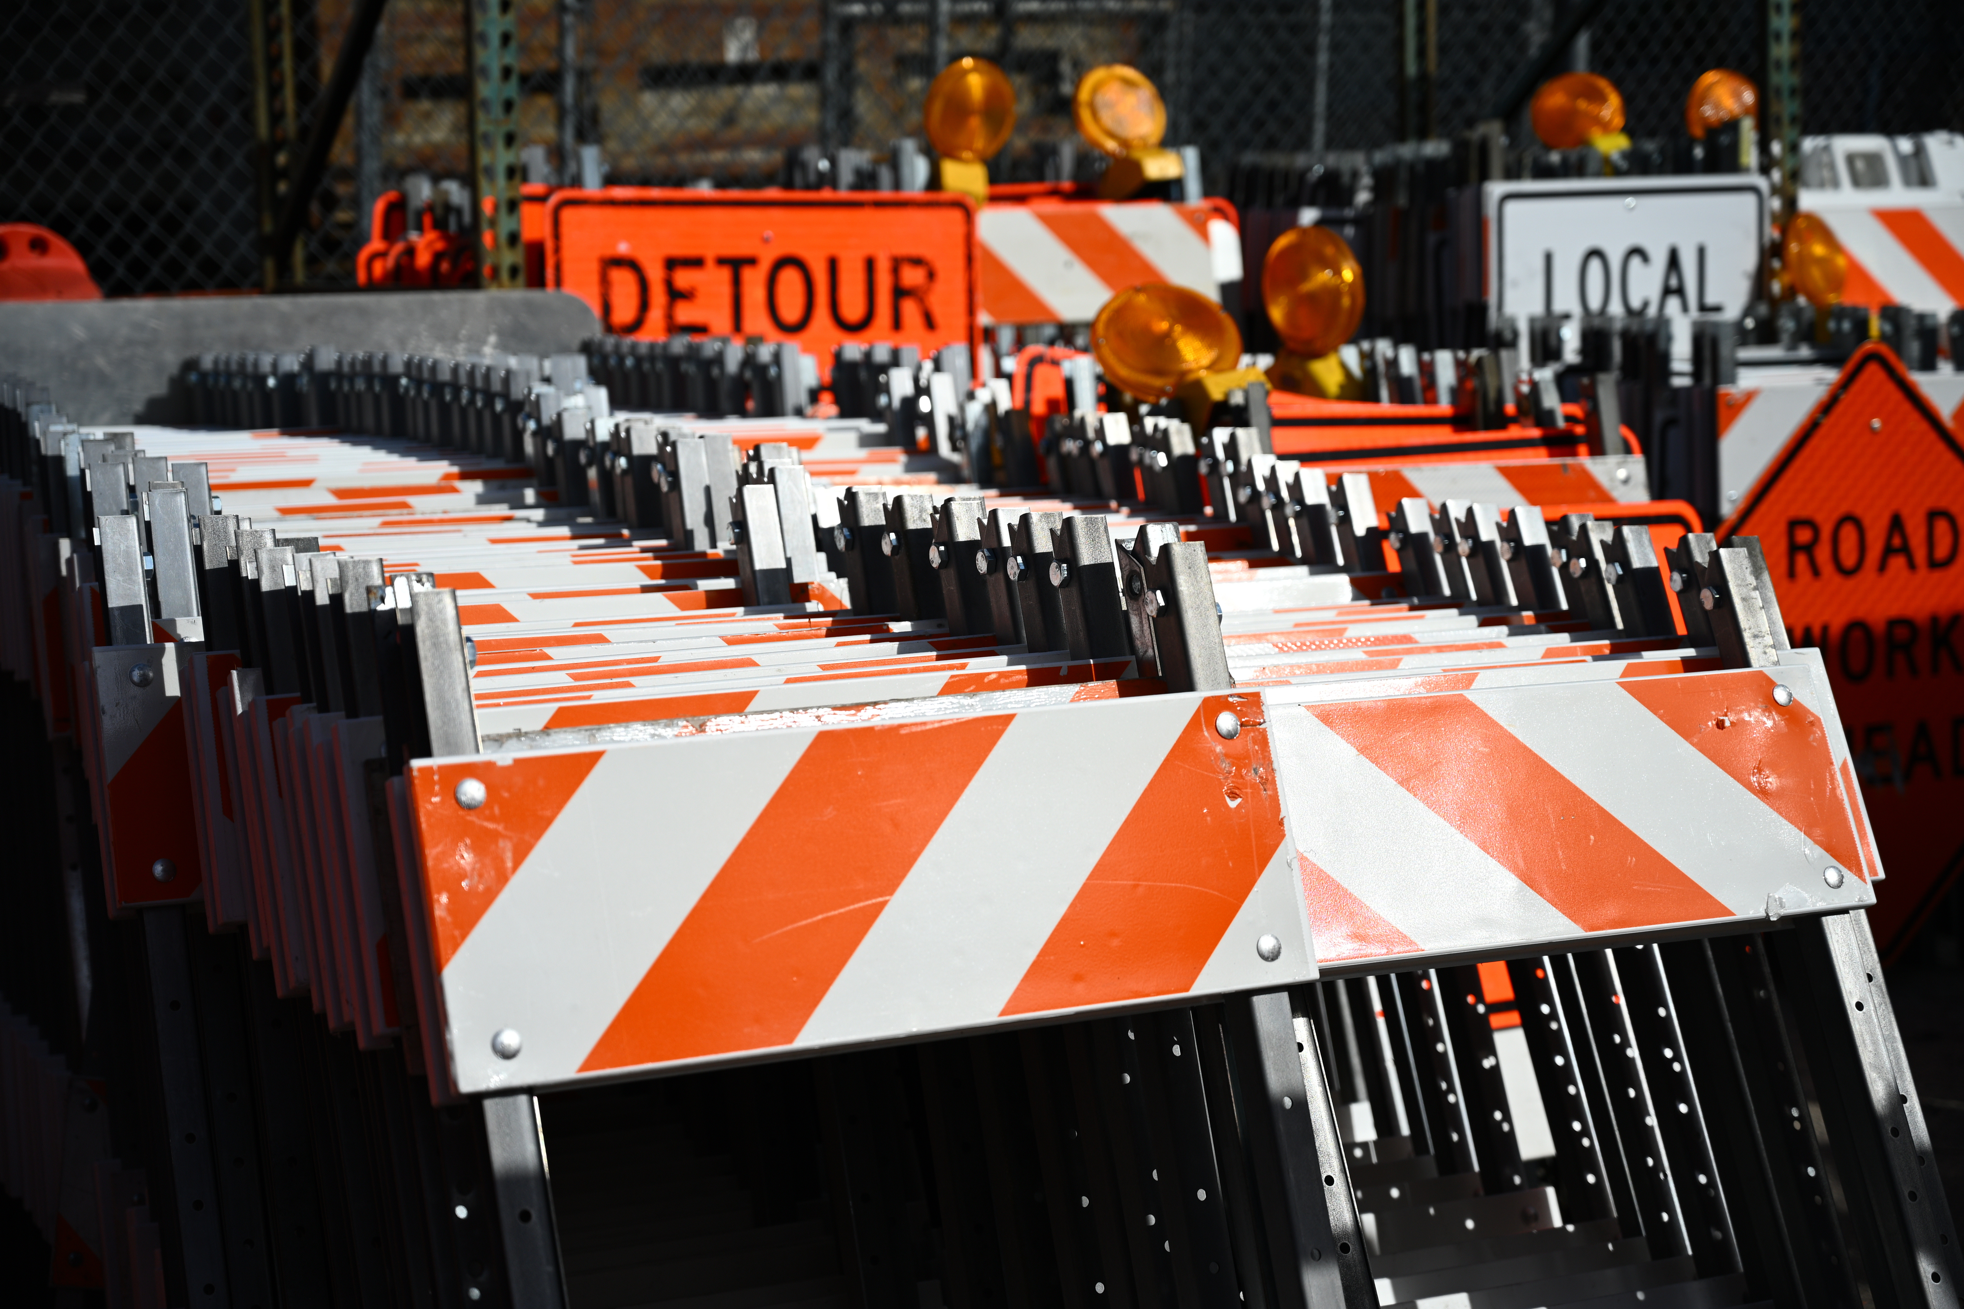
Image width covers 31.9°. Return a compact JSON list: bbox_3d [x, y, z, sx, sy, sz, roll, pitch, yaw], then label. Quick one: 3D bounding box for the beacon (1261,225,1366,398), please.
[{"bbox_3d":[0.456,-0.429,4.702,0.105,0.320,0.184,-12,14,-43],"label":"beacon"}]

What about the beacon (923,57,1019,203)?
[{"bbox_3d":[-0.019,-0.881,5.990,0.184,0.320,0.105,-5,10,-30],"label":"beacon"}]

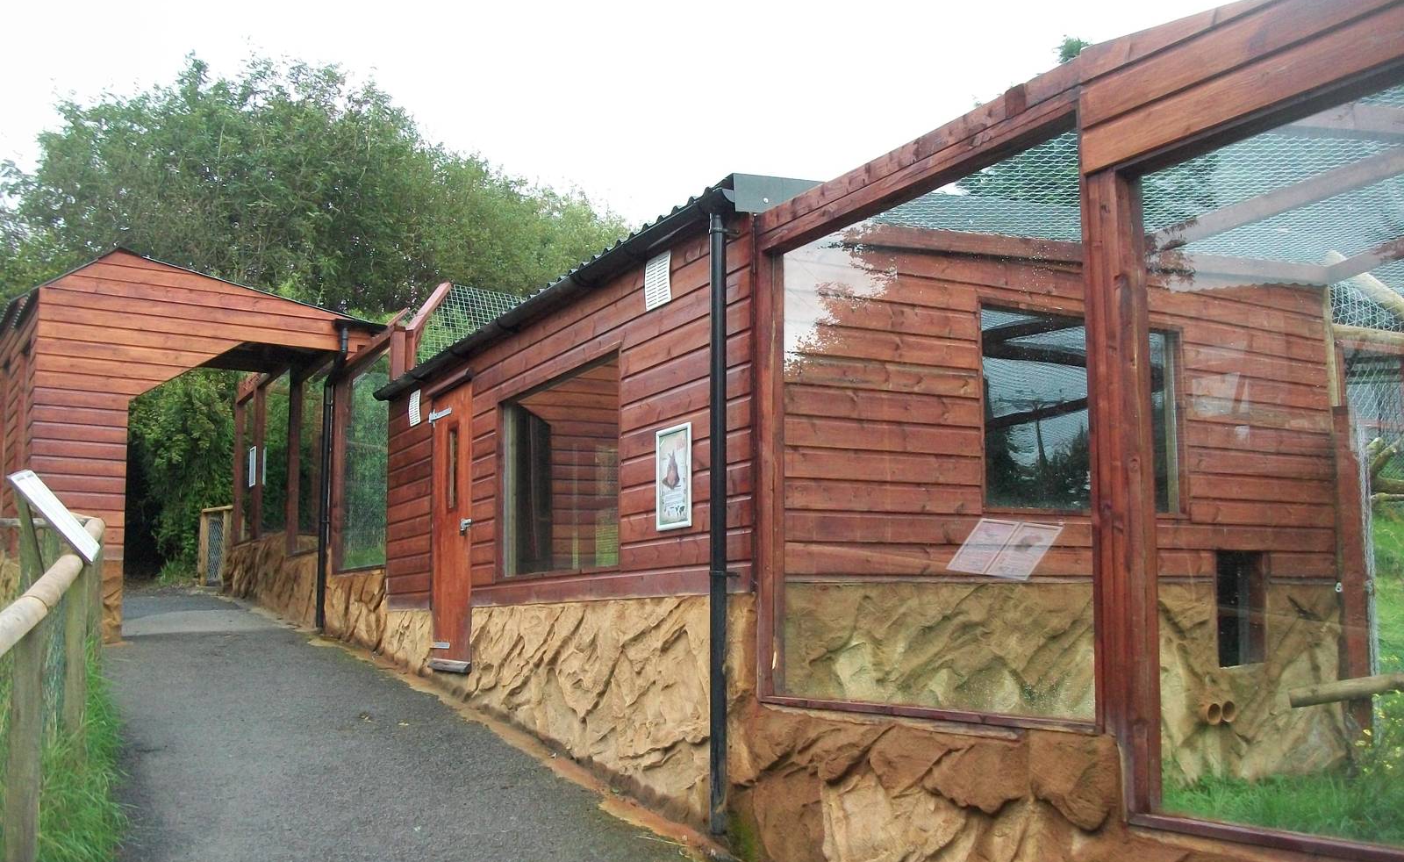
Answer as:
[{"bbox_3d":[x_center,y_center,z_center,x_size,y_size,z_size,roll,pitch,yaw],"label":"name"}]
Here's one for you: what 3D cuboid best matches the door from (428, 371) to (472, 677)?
[{"bbox_3d":[-1.764,0.670,9.127,0.070,1.946,0.888,4,-10,-28],"label":"door"}]

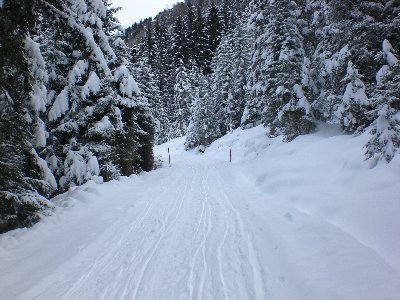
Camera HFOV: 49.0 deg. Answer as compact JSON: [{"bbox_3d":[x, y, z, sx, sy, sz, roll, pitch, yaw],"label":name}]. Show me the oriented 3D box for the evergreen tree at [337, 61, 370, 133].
[{"bbox_3d":[6.640,-2.300,19.000,1.500,3.150,1.500,0,1,0],"label":"evergreen tree"}]

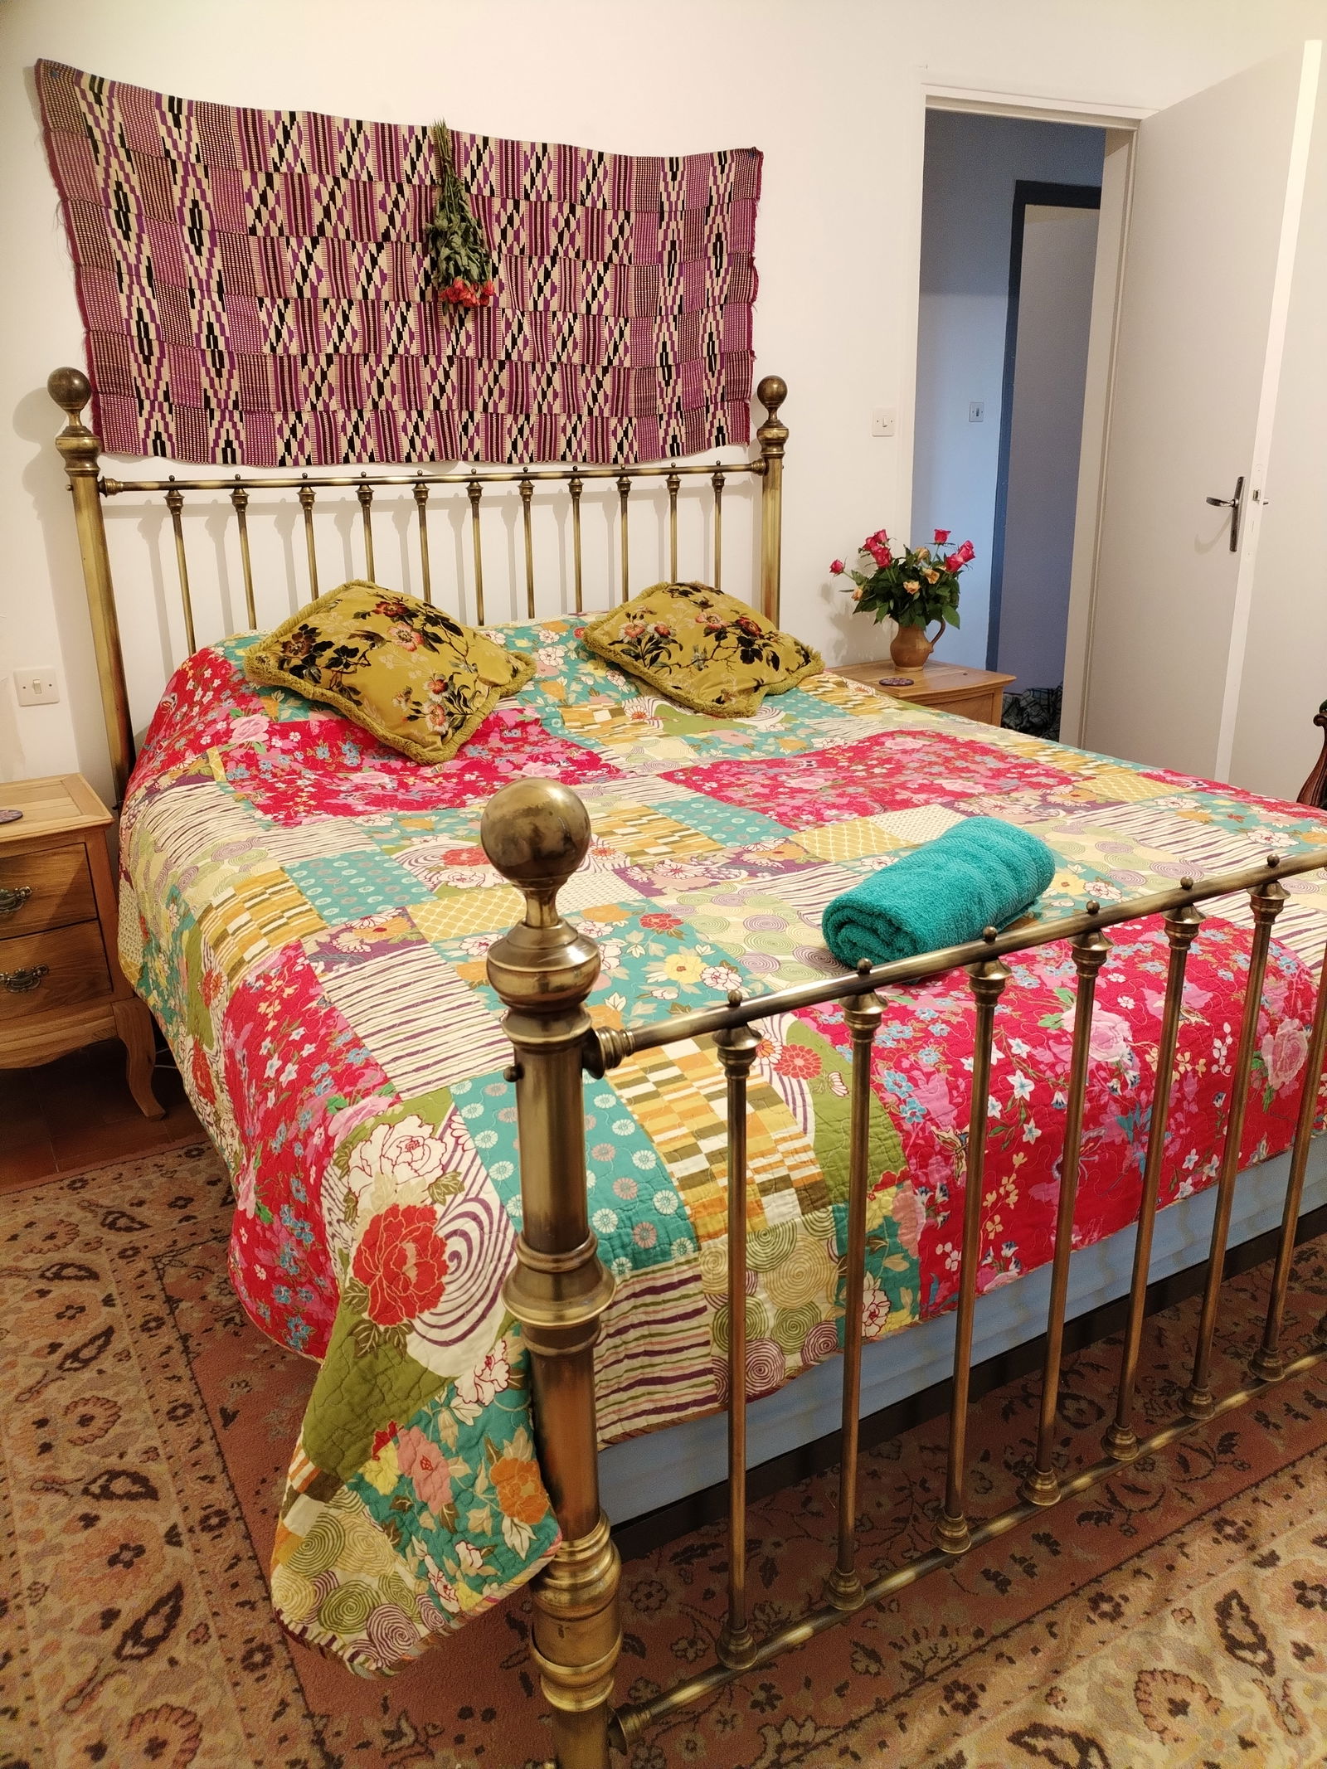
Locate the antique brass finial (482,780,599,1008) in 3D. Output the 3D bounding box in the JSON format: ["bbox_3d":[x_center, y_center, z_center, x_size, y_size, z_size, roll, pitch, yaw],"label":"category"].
[{"bbox_3d":[-0.088,0.008,0.966,0.085,0.174,0.085,-1,18,0],"label":"antique brass finial"}]

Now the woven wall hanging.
[{"bbox_3d":[-0.468,-1.356,3.023,1.639,0.748,0.026,-11,21,-28],"label":"woven wall hanging"}]

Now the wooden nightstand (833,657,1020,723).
[{"bbox_3d":[0.689,-0.267,3.817,0.471,0.661,0.410,-11,21,-28],"label":"wooden nightstand"}]

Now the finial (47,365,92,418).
[{"bbox_3d":[-1.170,-0.969,2.619,0.077,0.098,0.077,-11,21,-28],"label":"finial"}]

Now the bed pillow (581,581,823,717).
[{"bbox_3d":[0.112,-0.558,3.044,0.430,0.128,0.430,30,36,15],"label":"bed pillow"}]

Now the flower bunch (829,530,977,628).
[{"bbox_3d":[0.662,-0.846,3.690,0.348,0.277,0.307,-11,21,-28],"label":"flower bunch"}]

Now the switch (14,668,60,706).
[{"bbox_3d":[-1.328,-0.419,2.818,0.084,0.084,0.012,-11,21,-28],"label":"switch"}]

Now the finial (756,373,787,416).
[{"bbox_3d":[0.279,-1.249,3.395,0.077,0.098,0.077,-1,18,0],"label":"finial"}]

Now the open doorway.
[{"bbox_3d":[1.024,-1.135,4.074,0.799,2.141,0.133,-11,21,-28],"label":"open doorway"}]

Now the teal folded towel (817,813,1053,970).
[{"bbox_3d":[0.329,0.008,1.561,0.147,0.113,0.343,13,23,37],"label":"teal folded towel"}]

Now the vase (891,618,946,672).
[{"bbox_3d":[0.714,-0.680,3.799,0.152,0.138,0.119,-1,18,0],"label":"vase"}]

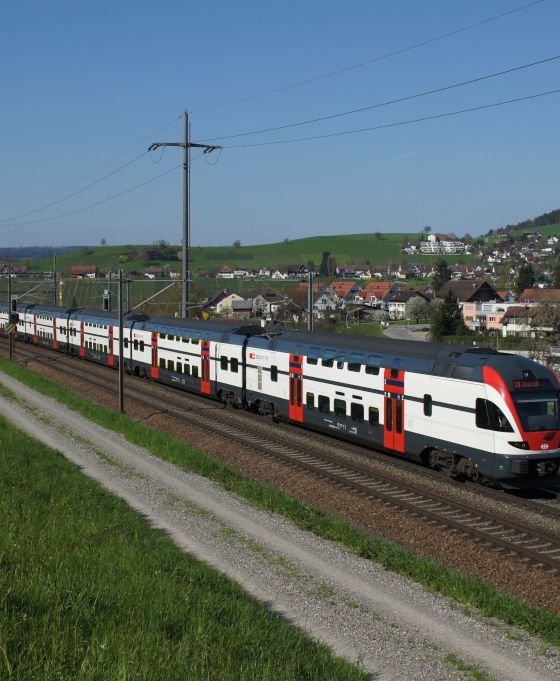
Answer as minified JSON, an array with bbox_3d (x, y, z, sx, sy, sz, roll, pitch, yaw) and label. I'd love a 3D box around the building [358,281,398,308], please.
[{"bbox_3d":[38.699,-16.365,394.000,12.500,11.500,12.000,-2,4,-36],"label":"building"}]

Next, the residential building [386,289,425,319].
[{"bbox_3d":[46.969,-12.684,374.000,10.500,10.500,11.000,-2,4,-32],"label":"residential building"}]

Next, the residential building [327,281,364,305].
[{"bbox_3d":[25.862,-17.176,404.000,12.500,11.500,12.000,-2,4,-36],"label":"residential building"}]

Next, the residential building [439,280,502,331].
[{"bbox_3d":[53.620,-9.289,288.000,15.000,14.500,13.000,2,4,32],"label":"residential building"}]

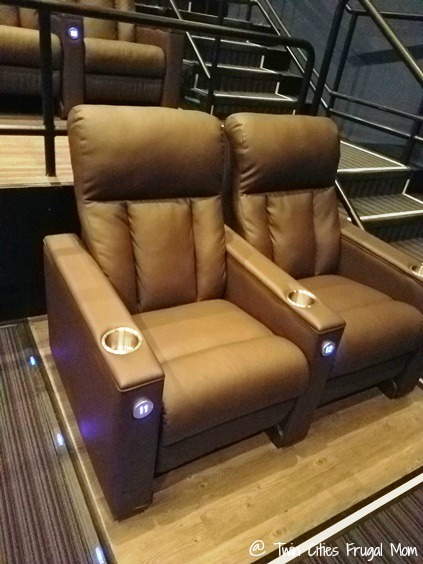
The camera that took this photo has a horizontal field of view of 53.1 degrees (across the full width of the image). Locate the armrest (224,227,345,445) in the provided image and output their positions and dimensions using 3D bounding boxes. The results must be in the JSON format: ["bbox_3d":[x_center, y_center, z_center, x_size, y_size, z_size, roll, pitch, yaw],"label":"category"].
[{"bbox_3d":[0.153,0.185,1.933,0.127,0.577,0.904,-10,35,-30],"label":"armrest"}]

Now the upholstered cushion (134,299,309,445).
[{"bbox_3d":[-0.041,0.243,1.581,0.574,0.189,0.581,-10,35,-30],"label":"upholstered cushion"}]

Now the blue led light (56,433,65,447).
[{"bbox_3d":[-0.582,0.607,1.634,0.025,0.015,0.056,-10,35,-30],"label":"blue led light"}]

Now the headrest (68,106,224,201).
[{"bbox_3d":[-0.237,-0.503,1.686,0.595,0.322,0.182,-10,15,-30],"label":"headrest"}]

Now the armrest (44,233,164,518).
[{"bbox_3d":[-0.446,0.291,1.587,0.127,0.577,0.904,-10,35,-30],"label":"armrest"}]

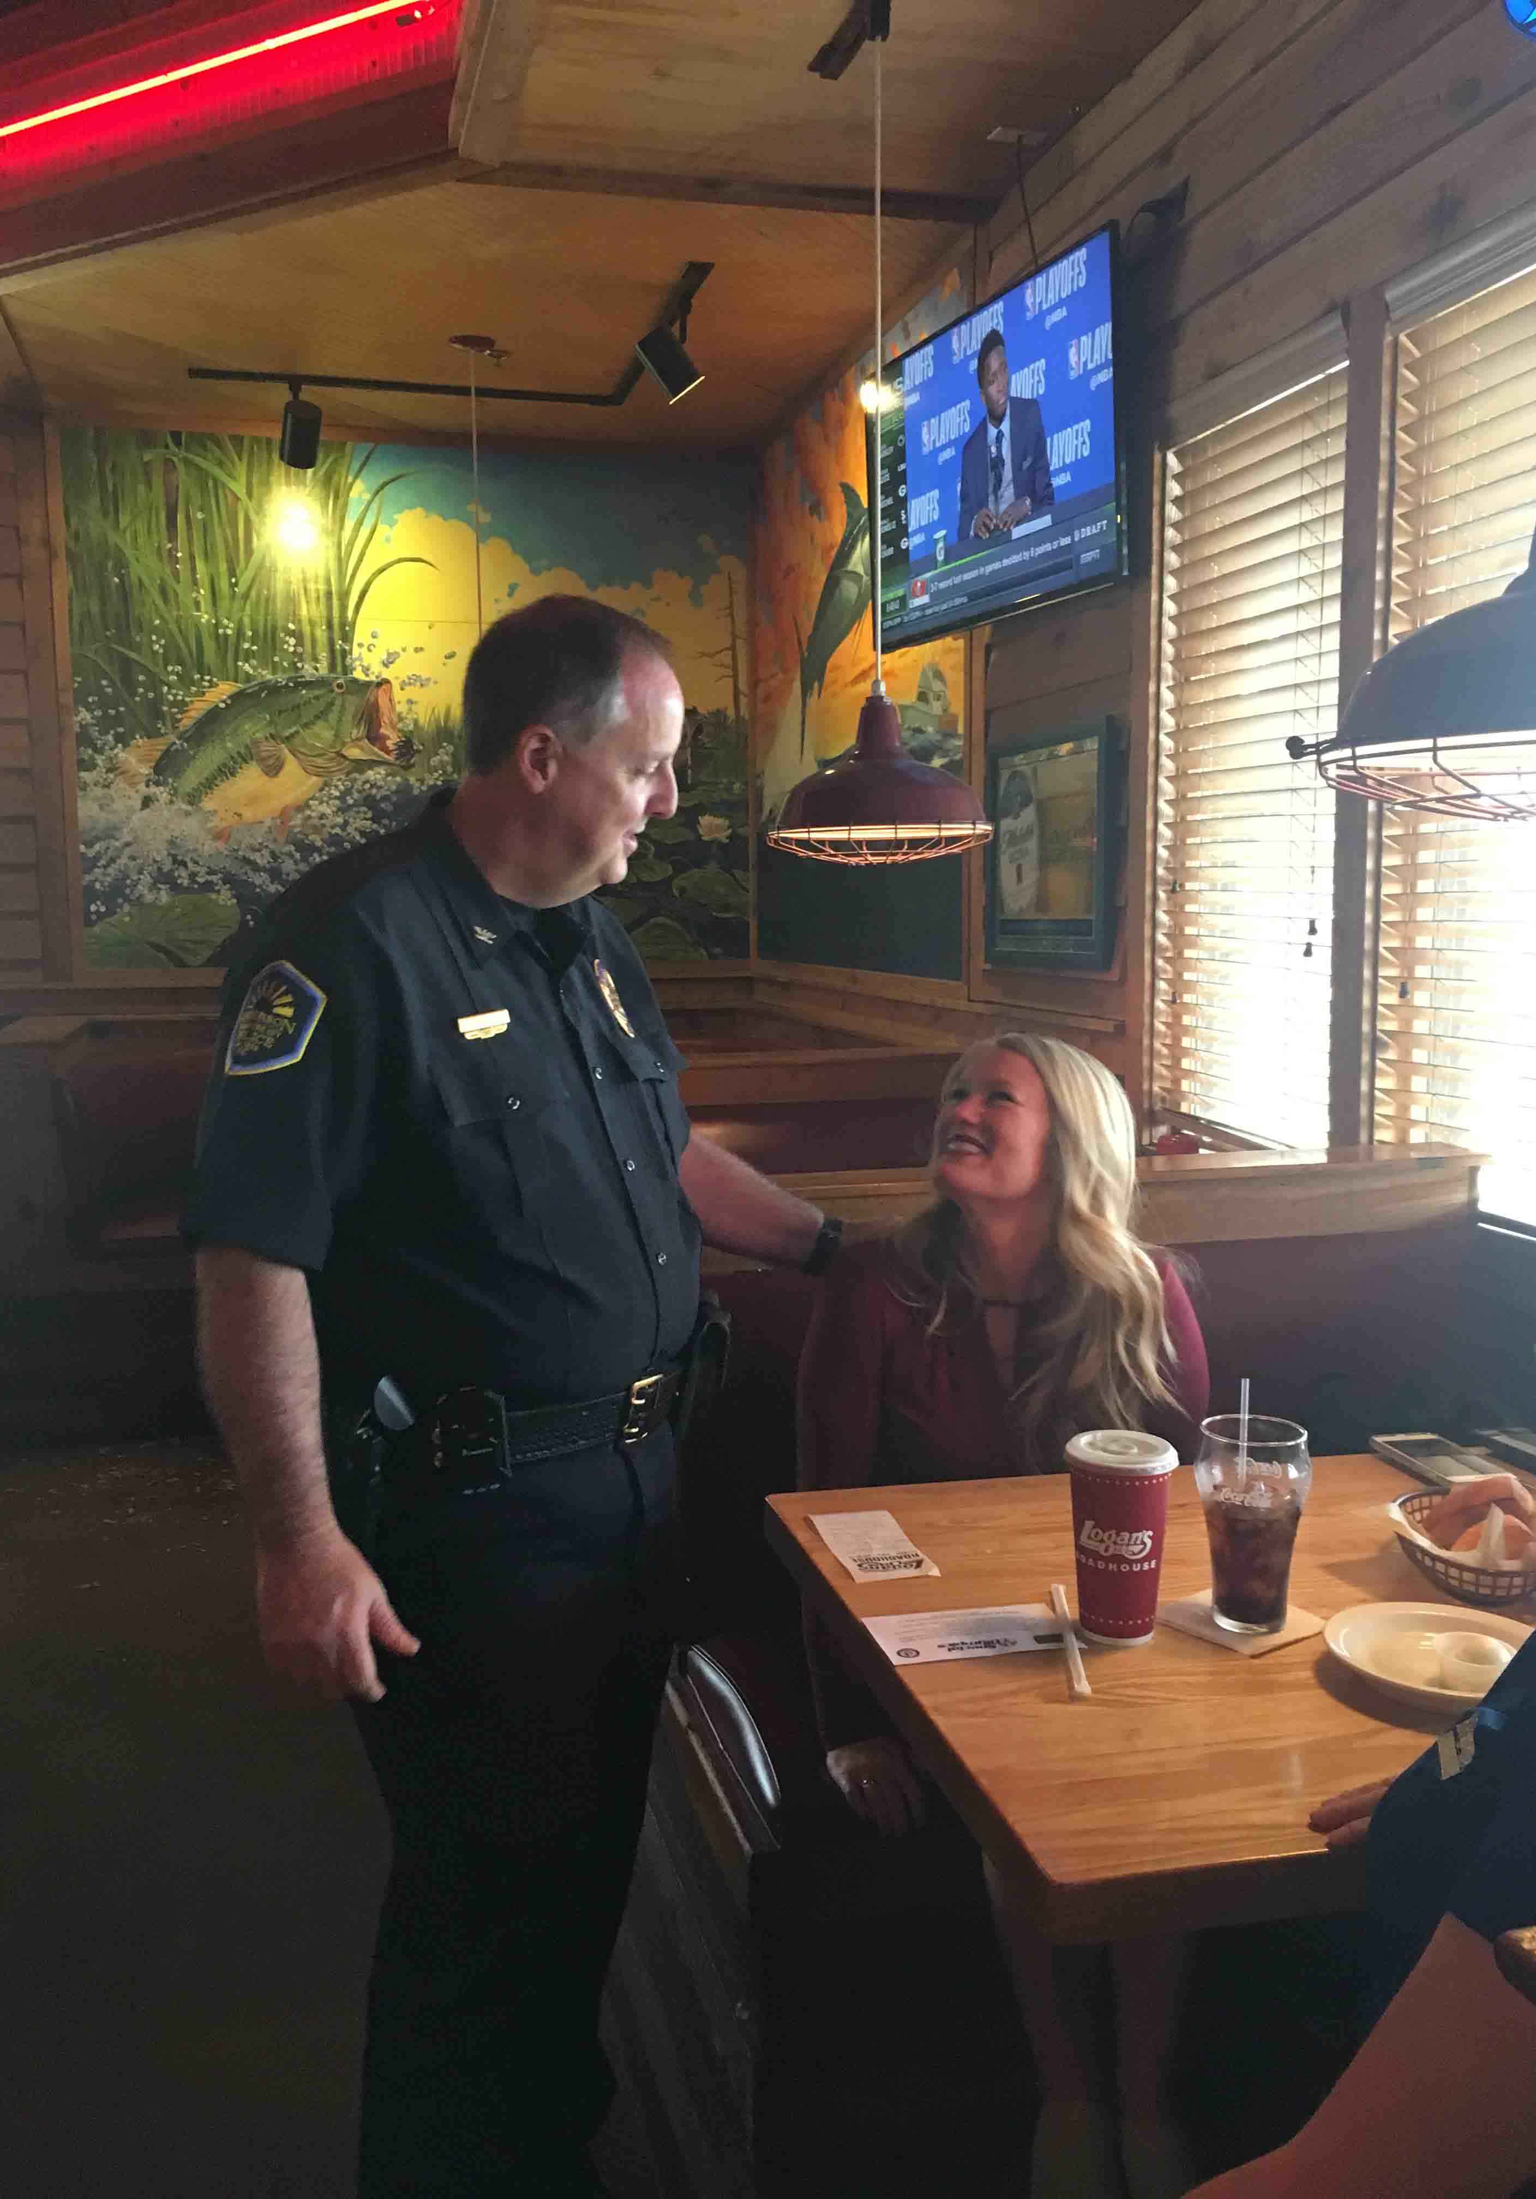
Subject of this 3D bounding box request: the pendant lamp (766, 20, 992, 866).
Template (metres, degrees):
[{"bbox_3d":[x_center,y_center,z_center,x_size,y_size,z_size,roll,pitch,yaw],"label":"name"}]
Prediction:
[{"bbox_3d":[0.188,-1.074,3.047,0.380,1.332,0.380,0,7,3],"label":"pendant lamp"}]

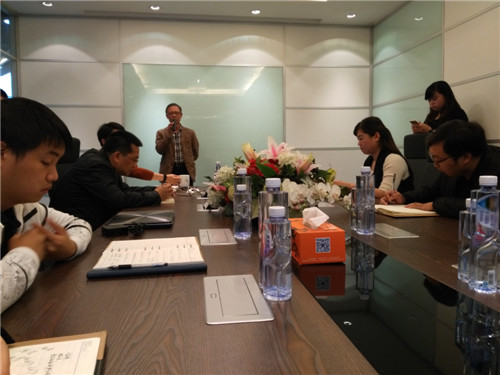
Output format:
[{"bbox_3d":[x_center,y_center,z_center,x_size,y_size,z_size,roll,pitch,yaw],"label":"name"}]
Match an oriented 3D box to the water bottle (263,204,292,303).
[{"bbox_3d":[0.056,0.130,0.823,0.059,0.183,0.059,-1,5,-8],"label":"water bottle"}]

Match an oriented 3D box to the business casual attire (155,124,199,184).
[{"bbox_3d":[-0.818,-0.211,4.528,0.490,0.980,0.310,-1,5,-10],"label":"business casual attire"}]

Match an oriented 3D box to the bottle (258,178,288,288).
[{"bbox_3d":[0.051,0.097,0.897,0.063,0.236,0.063,-1,5,-8],"label":"bottle"}]

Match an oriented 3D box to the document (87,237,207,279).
[{"bbox_3d":[-0.277,0.190,1.136,0.275,0.020,0.335,-2,5,-13],"label":"document"}]

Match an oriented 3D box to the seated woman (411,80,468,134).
[{"bbox_3d":[1.589,-0.077,3.410,0.420,1.622,0.470,-3,5,-25],"label":"seated woman"}]

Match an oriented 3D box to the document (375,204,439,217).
[{"bbox_3d":[0.709,0.110,1.960,0.230,0.015,0.330,-1,4,-13],"label":"document"}]

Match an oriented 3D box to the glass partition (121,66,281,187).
[{"bbox_3d":[-0.561,-0.725,5.131,2.031,1.620,0.030,-1,5,-8],"label":"glass partition"}]

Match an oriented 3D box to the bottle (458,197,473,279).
[{"bbox_3d":[0.480,0.113,0.860,0.059,0.176,0.059,-1,4,-8],"label":"bottle"}]

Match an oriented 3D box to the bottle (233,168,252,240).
[{"bbox_3d":[-0.029,0.054,1.444,0.062,0.235,0.062,-1,5,-8],"label":"bottle"}]

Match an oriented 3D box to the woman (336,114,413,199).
[{"bbox_3d":[0.748,0.199,2.470,0.700,1.260,0.480,-1,4,-10],"label":"woman"}]

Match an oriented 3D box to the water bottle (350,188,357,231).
[{"bbox_3d":[0.401,0.067,1.481,0.057,0.174,0.057,-1,4,-8],"label":"water bottle"}]

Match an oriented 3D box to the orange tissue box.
[{"bbox_3d":[0.168,0.143,1.106,0.118,0.081,0.200,-1,4,-8],"label":"orange tissue box"}]

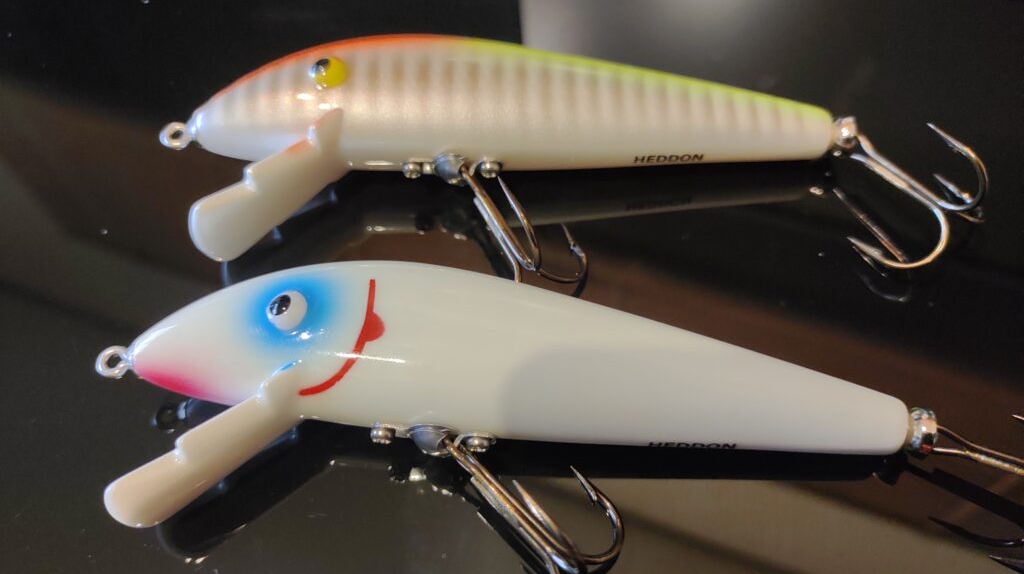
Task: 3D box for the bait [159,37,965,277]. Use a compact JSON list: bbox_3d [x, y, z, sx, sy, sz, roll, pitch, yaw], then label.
[{"bbox_3d":[0.011,-0.024,0.147,0.151,0.021,0.053,0,64,0],"label":"bait"}]

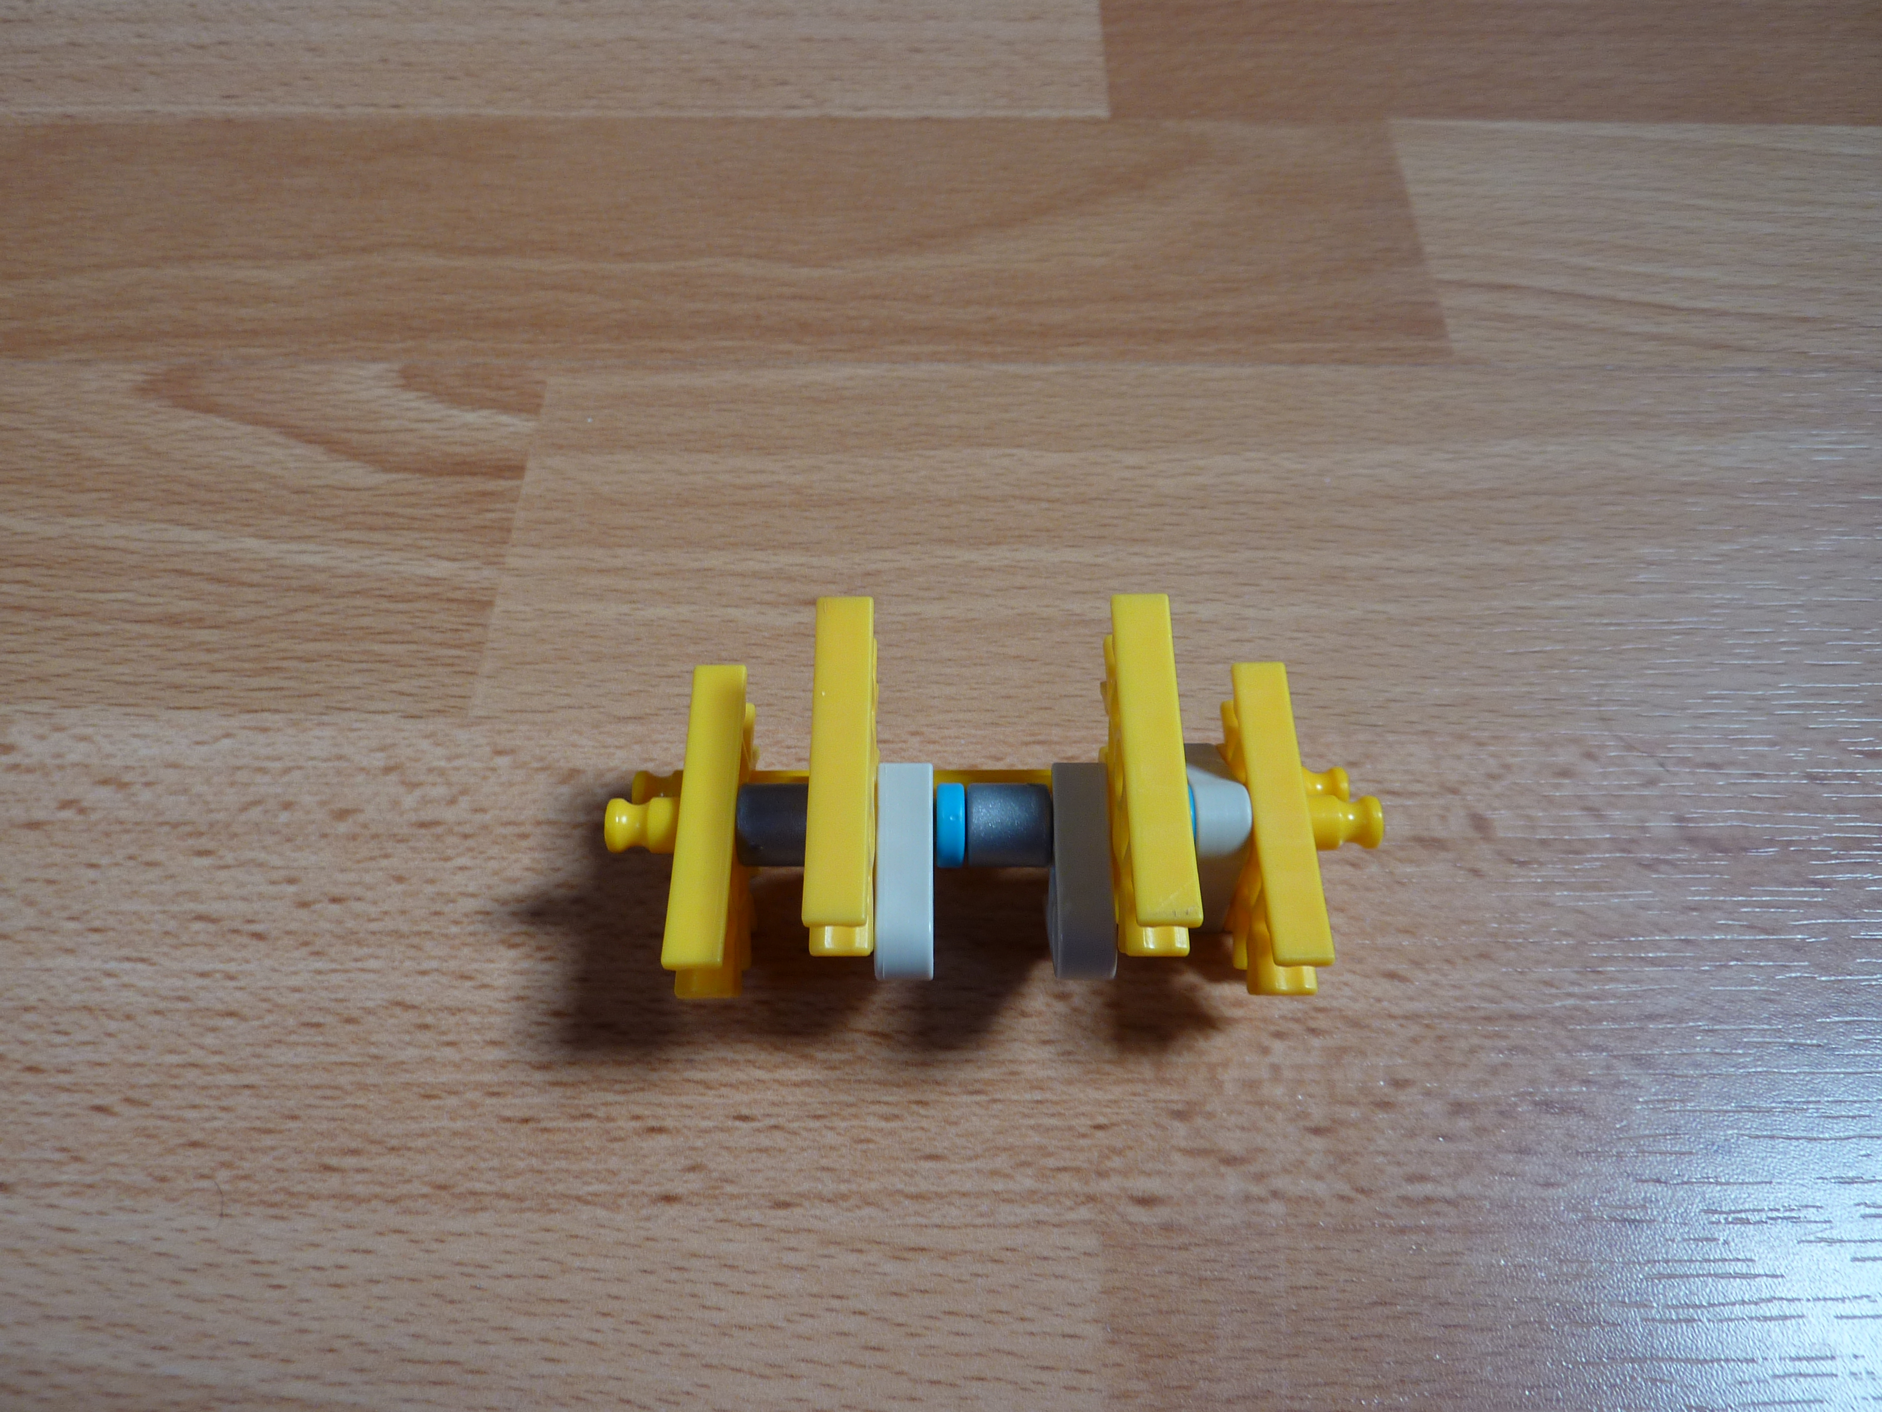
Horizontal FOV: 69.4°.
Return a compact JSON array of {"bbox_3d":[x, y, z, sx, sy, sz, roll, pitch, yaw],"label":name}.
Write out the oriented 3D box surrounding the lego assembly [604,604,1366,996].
[{"bbox_3d":[0.006,0.014,0.150,0.086,0.038,0.038,0,58,0],"label":"lego assembly"}]

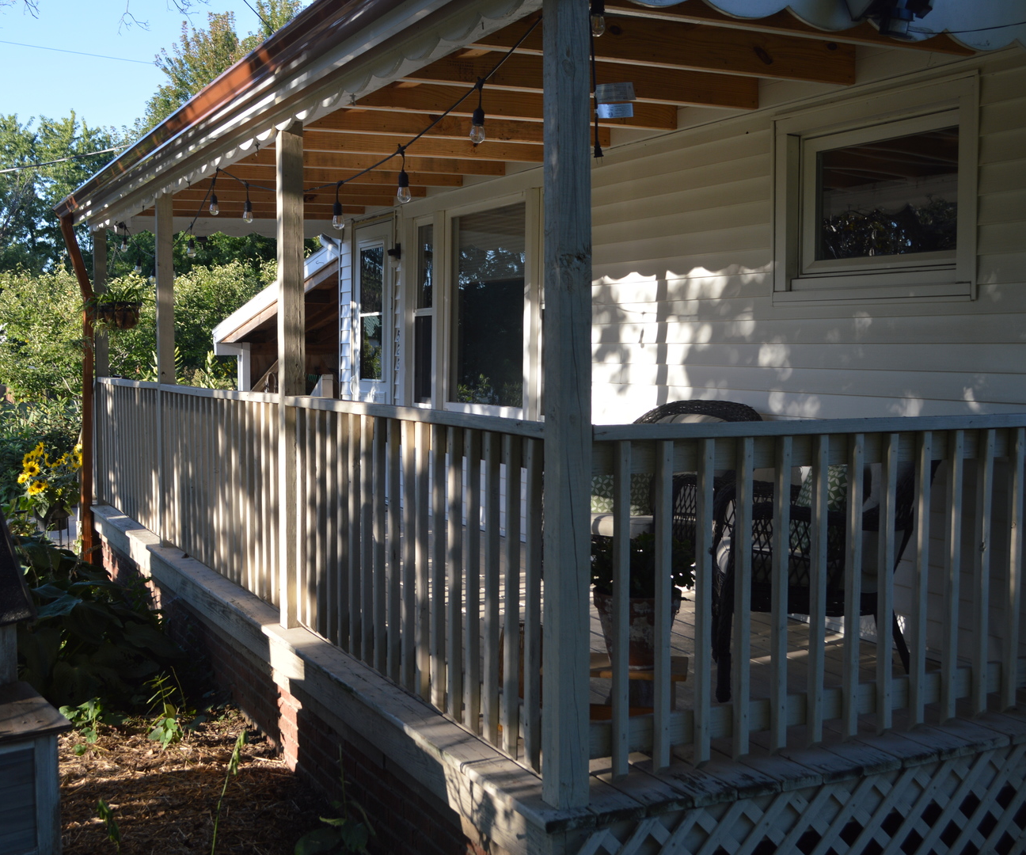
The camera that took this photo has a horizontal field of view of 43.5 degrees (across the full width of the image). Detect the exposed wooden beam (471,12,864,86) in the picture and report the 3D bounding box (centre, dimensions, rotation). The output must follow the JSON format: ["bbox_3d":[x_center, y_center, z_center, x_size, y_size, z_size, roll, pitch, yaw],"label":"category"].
[{"bbox_3d":[0.530,-1.386,4.586,1.829,0.176,0.040,-3,5,-27],"label":"exposed wooden beam"}]

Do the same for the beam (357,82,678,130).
[{"bbox_3d":[-0.026,-1.455,5.675,1.829,0.176,0.040,-3,5,-27],"label":"beam"}]

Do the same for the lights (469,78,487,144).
[{"bbox_3d":[-0.102,-0.913,3.711,0.049,0.187,0.049,0,4,0],"label":"lights"}]

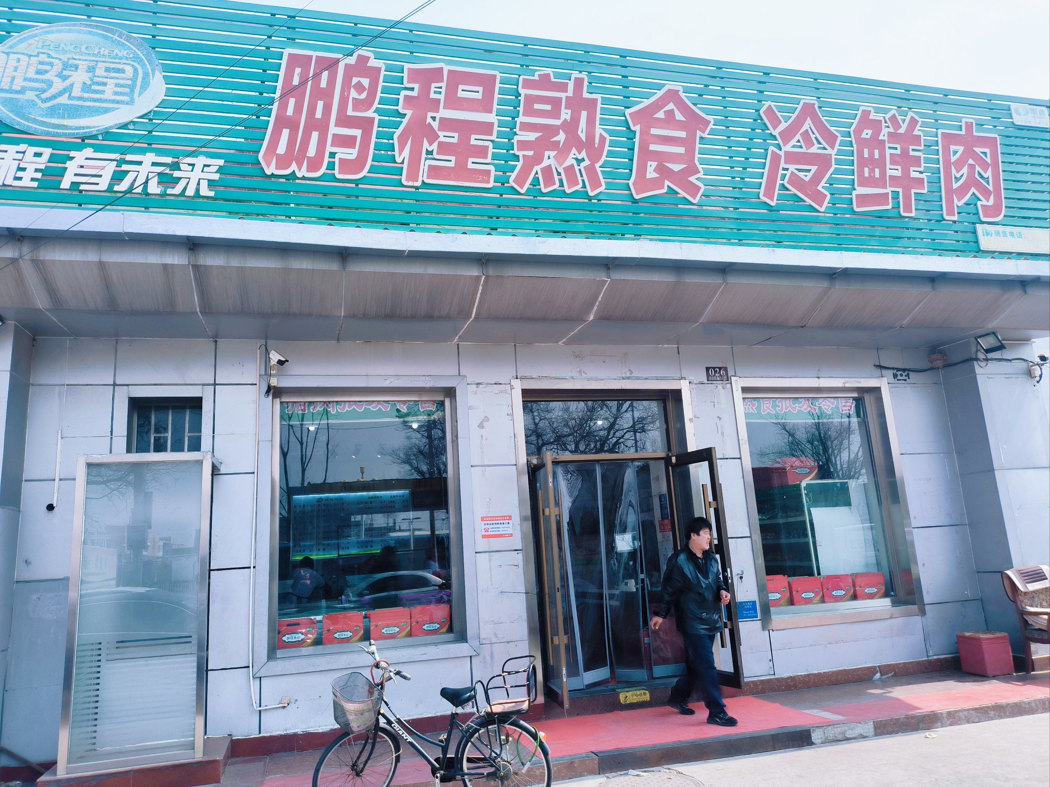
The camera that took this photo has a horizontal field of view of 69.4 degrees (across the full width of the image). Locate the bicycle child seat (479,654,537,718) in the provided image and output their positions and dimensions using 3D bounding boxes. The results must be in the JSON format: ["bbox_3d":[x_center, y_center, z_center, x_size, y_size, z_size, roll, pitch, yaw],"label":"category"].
[{"bbox_3d":[-0.105,1.840,4.779,0.290,0.310,0.310,-7,-6,17],"label":"bicycle child seat"}]

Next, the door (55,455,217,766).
[{"bbox_3d":[-2.902,1.589,5.726,0.959,2.264,0.080,0,-13,-15],"label":"door"}]

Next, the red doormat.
[{"bbox_3d":[1.124,2.736,6.295,2.370,0.012,1.230,0,-13,-15],"label":"red doormat"}]

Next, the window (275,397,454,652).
[{"bbox_3d":[-1.469,1.152,7.053,1.630,2.310,0.100,0,-13,-15],"label":"window"}]

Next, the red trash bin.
[{"bbox_3d":[4.693,2.649,7.731,0.301,0.369,0.354,-2,-12,-9],"label":"red trash bin"}]

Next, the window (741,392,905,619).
[{"bbox_3d":[3.215,1.143,8.314,1.730,2.330,0.100,0,-13,-15],"label":"window"}]

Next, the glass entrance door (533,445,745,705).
[{"bbox_3d":[1.015,1.714,7.357,1.780,2.260,0.740,0,-13,-15],"label":"glass entrance door"}]

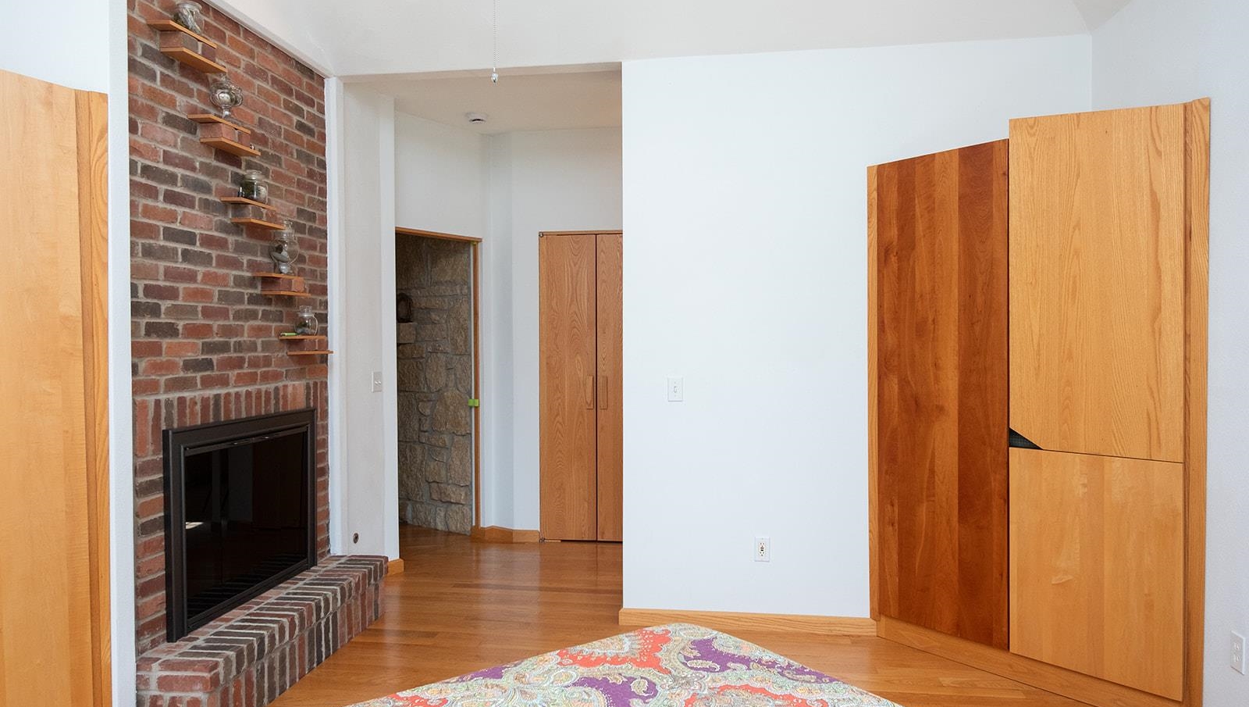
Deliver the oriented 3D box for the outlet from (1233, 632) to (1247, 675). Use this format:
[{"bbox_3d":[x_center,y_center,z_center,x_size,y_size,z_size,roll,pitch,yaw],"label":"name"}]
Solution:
[{"bbox_3d":[1.891,0.922,2.570,0.008,0.114,0.070,0,1,8],"label":"outlet"}]

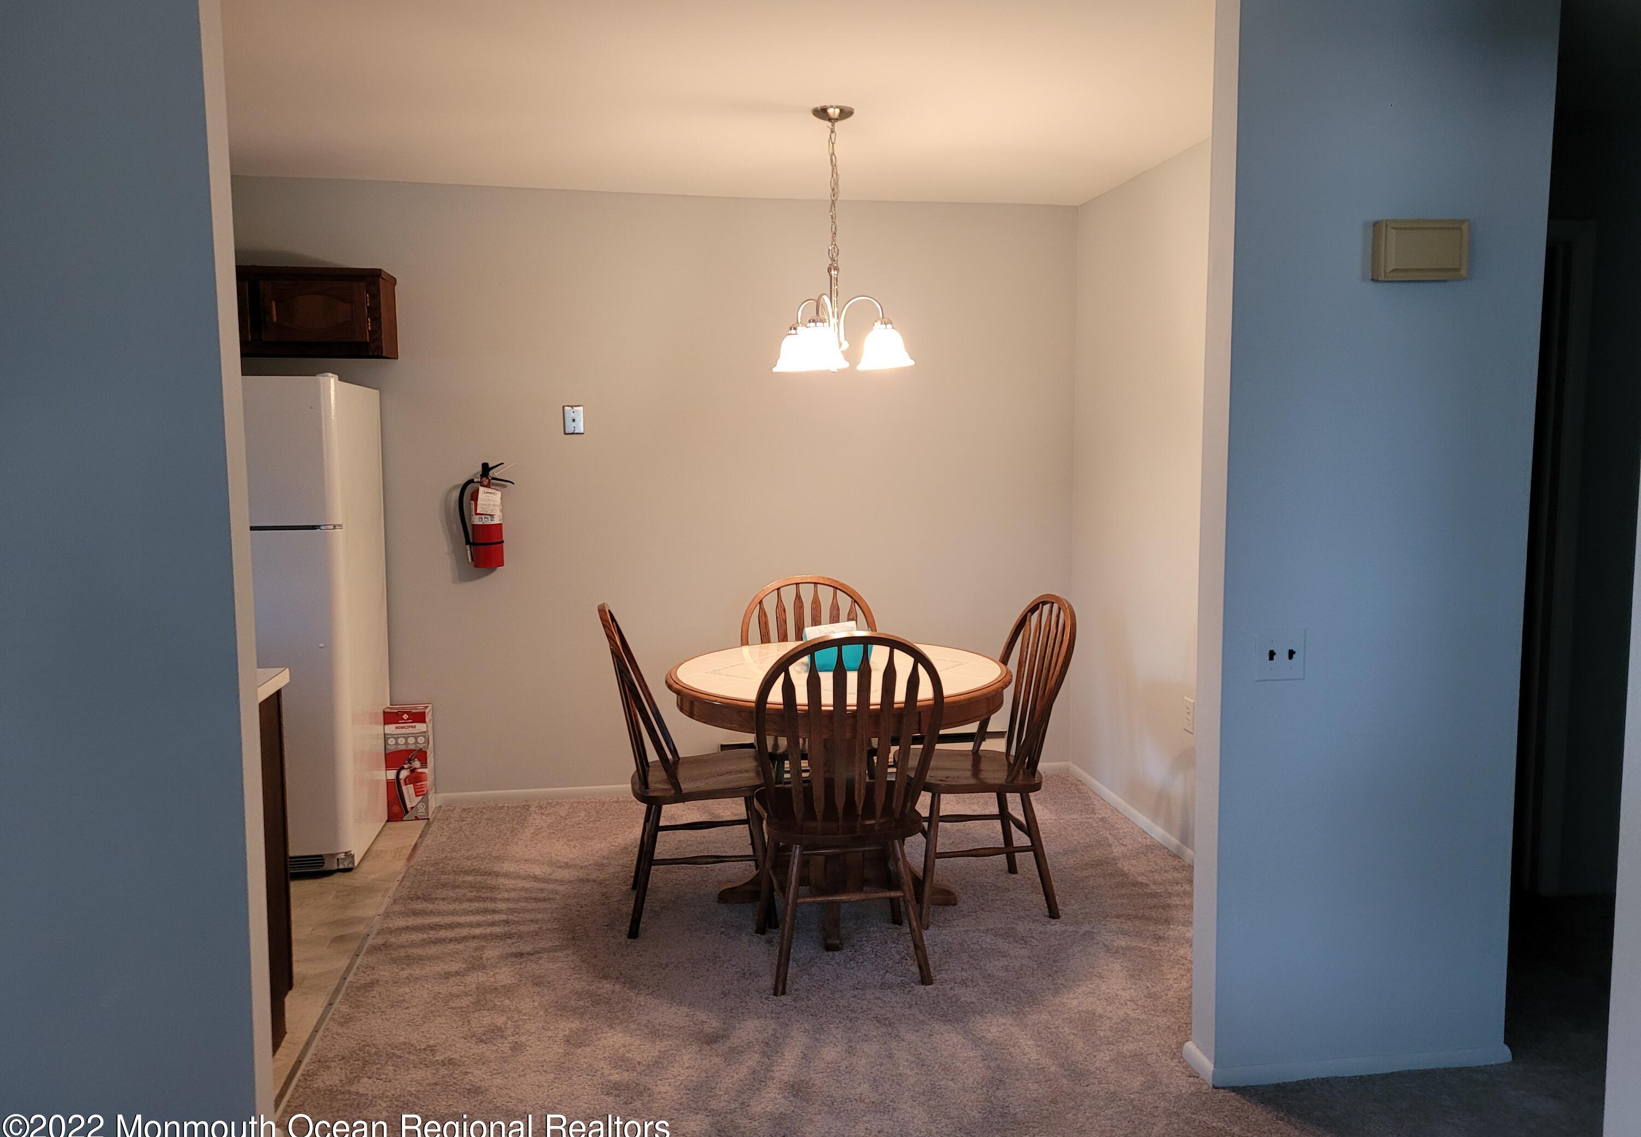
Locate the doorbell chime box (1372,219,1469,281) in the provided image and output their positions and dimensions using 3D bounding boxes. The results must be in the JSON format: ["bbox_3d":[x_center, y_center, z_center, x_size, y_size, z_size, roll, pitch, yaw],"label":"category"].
[{"bbox_3d":[1.294,-0.683,2.655,0.199,0.124,0.044,-1,6,-9],"label":"doorbell chime box"}]

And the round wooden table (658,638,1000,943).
[{"bbox_3d":[0.052,0.677,3.859,1.060,0.760,1.060,0,5,0],"label":"round wooden table"}]

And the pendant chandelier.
[{"bbox_3d":[0.070,-0.994,3.740,0.450,0.790,0.450,-1,6,-9],"label":"pendant chandelier"}]

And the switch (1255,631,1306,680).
[{"bbox_3d":[1.001,0.190,2.685,0.116,0.112,0.010,-1,6,-9],"label":"switch"}]

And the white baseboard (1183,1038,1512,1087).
[{"bbox_3d":[1.229,1.125,2.879,0.760,0.050,0.150,-1,6,-9],"label":"white baseboard"}]

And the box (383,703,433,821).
[{"bbox_3d":[-1.605,0.746,4.819,0.150,0.452,0.130,-1,6,-9],"label":"box"}]

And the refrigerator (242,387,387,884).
[{"bbox_3d":[-2.013,0.180,4.408,0.750,1.660,0.780,-1,6,-9],"label":"refrigerator"}]

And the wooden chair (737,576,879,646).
[{"bbox_3d":[-0.007,0.535,4.233,0.480,0.968,0.540,-1,6,-9],"label":"wooden chair"}]

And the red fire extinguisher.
[{"bbox_3d":[-1.329,-0.211,4.901,0.215,0.430,0.140,-1,6,-9],"label":"red fire extinguisher"}]

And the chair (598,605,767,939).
[{"bbox_3d":[-0.397,0.580,3.802,0.540,0.968,0.480,-1,6,-9],"label":"chair"}]

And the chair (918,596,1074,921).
[{"bbox_3d":[0.487,0.569,3.880,0.540,0.968,0.480,-1,6,-9],"label":"chair"}]

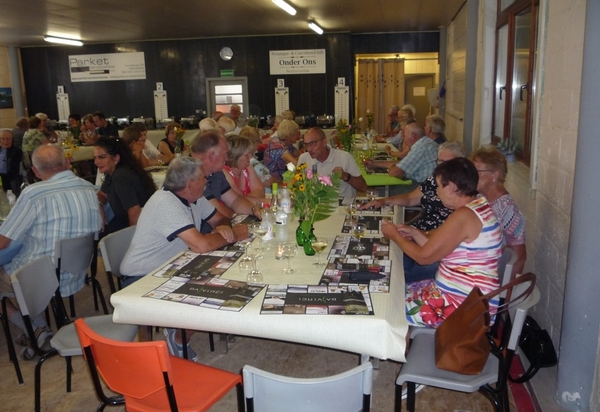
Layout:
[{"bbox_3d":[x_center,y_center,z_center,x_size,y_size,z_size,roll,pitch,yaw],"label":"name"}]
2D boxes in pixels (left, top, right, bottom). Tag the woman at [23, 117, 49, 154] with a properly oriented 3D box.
[{"bbox_3d":[-4.952,-1.020,9.992,0.500,1.320,0.680,8,15,40],"label":"woman"}]

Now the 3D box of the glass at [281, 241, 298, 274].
[{"bbox_3d":[-0.050,0.232,2.365,0.082,0.137,0.082,-1,12,0],"label":"glass"}]

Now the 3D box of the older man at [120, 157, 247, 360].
[{"bbox_3d":[-0.622,0.343,2.878,0.740,1.250,0.560,1,12,12],"label":"older man"}]

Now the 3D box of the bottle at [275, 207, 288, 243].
[{"bbox_3d":[-0.104,0.099,2.848,0.067,0.190,0.067,1,13,11],"label":"bottle"}]

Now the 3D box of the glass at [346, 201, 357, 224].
[{"bbox_3d":[0.315,0.049,3.173,0.077,0.135,0.077,1,13,11],"label":"glass"}]

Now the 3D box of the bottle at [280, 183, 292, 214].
[{"bbox_3d":[-0.096,-0.058,3.588,0.066,0.210,0.066,1,12,12],"label":"bottle"}]

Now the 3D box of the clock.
[{"bbox_3d":[-1.837,-3.792,13.000,0.340,0.340,0.050,1,12,10],"label":"clock"}]

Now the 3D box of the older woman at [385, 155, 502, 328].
[{"bbox_3d":[0.675,0.374,2.598,0.680,1.230,0.500,1,12,13],"label":"older woman"}]

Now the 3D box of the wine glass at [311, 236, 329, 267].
[{"bbox_3d":[0.093,0.215,2.448,0.080,0.135,0.080,1,12,12],"label":"wine glass"}]

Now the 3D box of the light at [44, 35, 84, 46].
[{"bbox_3d":[-5.104,-3.586,11.361,0.110,0.100,1.240,1,12,10],"label":"light"}]

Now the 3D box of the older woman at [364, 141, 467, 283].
[{"bbox_3d":[0.821,0.197,3.423,0.700,1.200,0.550,-5,12,-17],"label":"older woman"}]

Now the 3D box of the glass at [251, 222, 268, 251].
[{"bbox_3d":[-0.215,0.157,2.705,0.083,0.142,0.083,1,13,11],"label":"glass"}]

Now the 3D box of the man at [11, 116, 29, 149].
[{"bbox_3d":[-5.276,-1.007,9.775,0.700,1.270,0.520,-10,15,-36],"label":"man"}]

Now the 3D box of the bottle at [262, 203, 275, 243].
[{"bbox_3d":[-0.178,0.093,2.831,0.067,0.212,0.067,1,13,11],"label":"bottle"}]

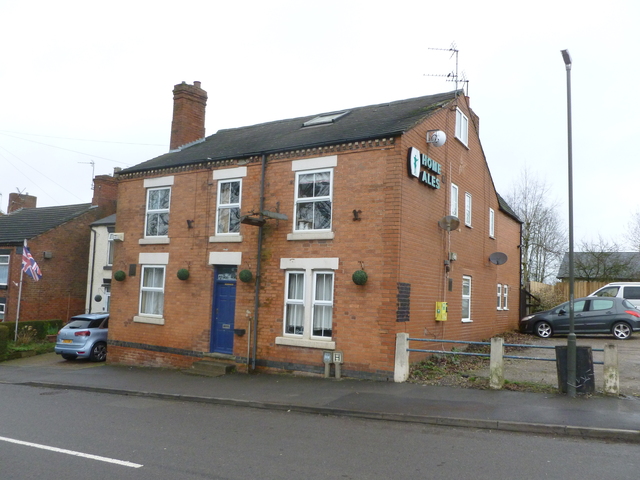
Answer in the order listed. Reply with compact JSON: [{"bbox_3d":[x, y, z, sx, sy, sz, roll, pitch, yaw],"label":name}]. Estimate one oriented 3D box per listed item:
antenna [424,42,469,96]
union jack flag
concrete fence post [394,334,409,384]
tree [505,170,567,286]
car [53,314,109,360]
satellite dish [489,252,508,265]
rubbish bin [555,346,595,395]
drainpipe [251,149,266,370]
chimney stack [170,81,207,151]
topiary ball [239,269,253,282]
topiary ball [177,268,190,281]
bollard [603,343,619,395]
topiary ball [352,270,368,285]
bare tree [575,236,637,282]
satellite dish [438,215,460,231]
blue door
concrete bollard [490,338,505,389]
[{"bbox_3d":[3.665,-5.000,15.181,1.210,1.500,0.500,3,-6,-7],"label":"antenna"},{"bbox_3d":[-11.329,0.926,20.400,0.730,1.400,0.300,5,-6,-29],"label":"union jack flag"},{"bbox_3d":[1.808,2.568,11.336,0.215,1.049,0.215,-1,-6,32],"label":"concrete fence post"},{"bbox_3d":[12.762,0.190,30.754,3.500,8.740,3.500,-1,-6,30],"label":"tree"},{"bbox_3d":[-7.880,3.720,20.050,1.830,1.600,4.400,-1,-6,26],"label":"car"},{"bbox_3d":[6.365,0.666,18.441,0.641,0.476,0.250,0,-5,19],"label":"satellite dish"},{"bbox_3d":[4.595,2.348,9.337,0.550,0.780,0.400,-1,-6,30],"label":"rubbish bin"},{"bbox_3d":[-1.559,0.510,13.245,0.100,5.430,0.120,-1,-6,30],"label":"drainpipe"},{"bbox_3d":[-4.861,-4.511,19.315,0.661,2.685,1.239,-1,-6,32],"label":"chimney stack"},{"bbox_3d":[-1.921,0.946,13.458,0.333,0.333,0.333,2,-5,0],"label":"topiary ball"},{"bbox_3d":[-3.790,0.973,14.394,0.335,0.335,0.335,2,-6,0],"label":"topiary ball"},{"bbox_3d":[5.212,2.278,9.265,0.200,0.920,0.200,-1,-6,30],"label":"bollard"},{"bbox_3d":[0.902,0.844,11.534,0.335,0.335,0.335,2,-6,0],"label":"topiary ball"},{"bbox_3d":[16.478,2.020,29.977,3.500,4.471,3.200,-1,-6,29],"label":"bare tree"},{"bbox_3d":[3.394,-0.458,13.538,0.550,0.430,0.350,0,-6,14],"label":"satellite dish"},{"bbox_3d":[-2.598,1.907,13.906,0.820,2.320,0.100,-1,-6,30],"label":"blue door"},{"bbox_3d":[3.531,2.438,10.282,0.210,0.977,0.210,-1,-6,32],"label":"concrete bollard"}]

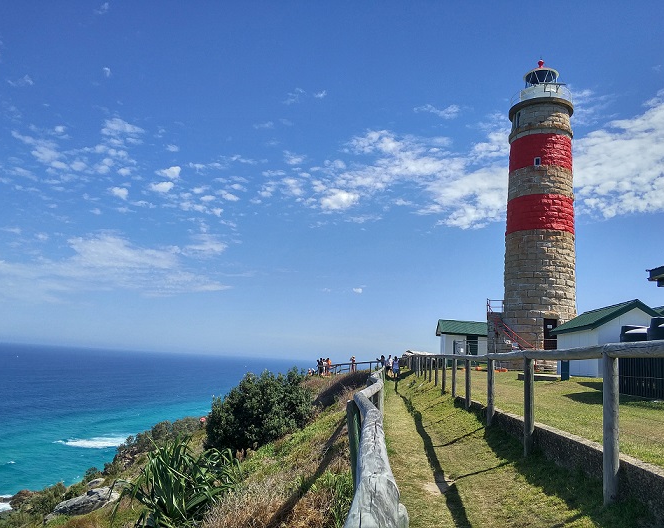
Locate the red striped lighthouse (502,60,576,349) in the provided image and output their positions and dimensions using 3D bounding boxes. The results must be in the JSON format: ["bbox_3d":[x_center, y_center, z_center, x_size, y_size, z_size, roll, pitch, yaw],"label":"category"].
[{"bbox_3d":[14.514,-3.905,38.401,4.800,22.459,4.800,0,-11,21],"label":"red striped lighthouse"}]

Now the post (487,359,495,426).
[{"bbox_3d":[2.928,2.359,10.149,0.130,1.273,0.130,3,-10,6],"label":"post"}]

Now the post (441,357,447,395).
[{"bbox_3d":[3.711,3.696,18.253,0.130,1.258,0.130,3,-10,6],"label":"post"}]

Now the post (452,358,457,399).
[{"bbox_3d":[3.453,3.200,15.561,0.130,1.144,0.130,3,-10,6],"label":"post"}]

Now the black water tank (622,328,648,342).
[{"bbox_3d":[10.543,2.950,17.546,2.300,1.950,2.300,-2,-12,31],"label":"black water tank"}]

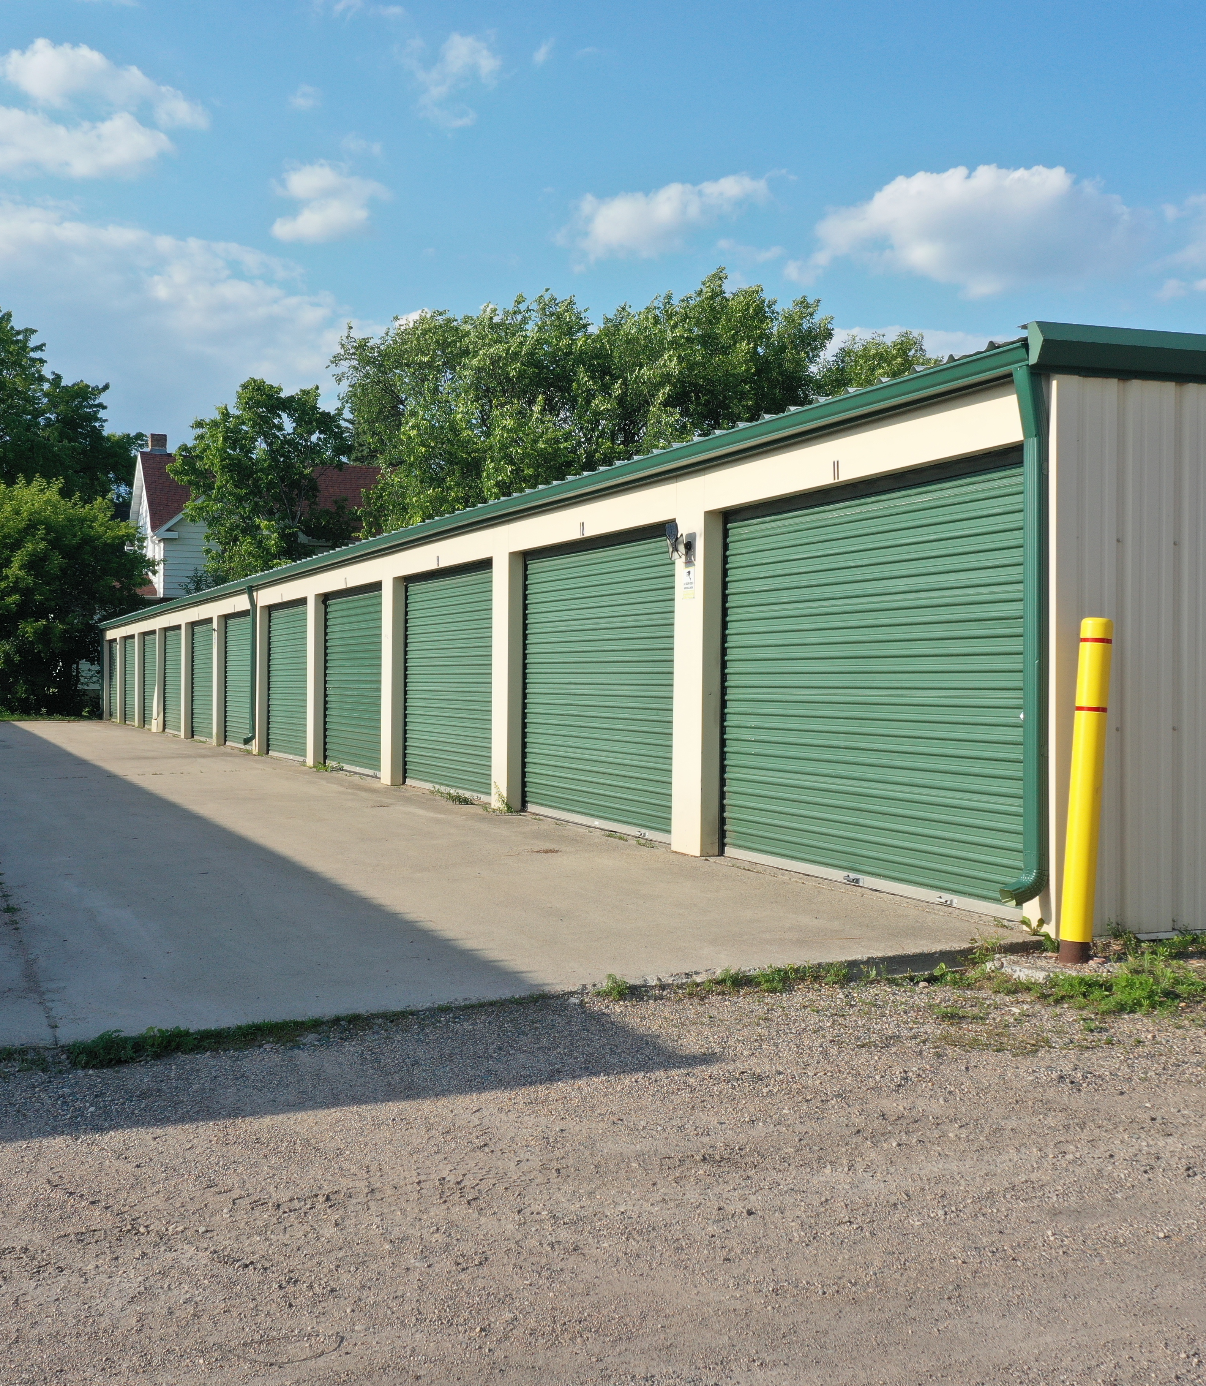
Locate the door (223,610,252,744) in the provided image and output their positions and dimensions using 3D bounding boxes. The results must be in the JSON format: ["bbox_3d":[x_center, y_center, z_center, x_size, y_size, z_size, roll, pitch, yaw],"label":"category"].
[{"bbox_3d":[-5.682,-0.167,25.594,0.100,2.130,3.240,0,1,-23],"label":"door"}]

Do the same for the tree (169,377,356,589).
[{"bbox_3d":[-10.692,-4.570,50.940,6.200,10.590,5.800,1,1,0],"label":"tree"}]

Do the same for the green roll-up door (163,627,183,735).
[{"bbox_3d":[-8.514,-0.223,32.340,0.100,2.130,3.240,0,1,-23],"label":"green roll-up door"}]

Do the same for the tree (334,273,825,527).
[{"bbox_3d":[-0.506,-5.258,43.931,13.200,12.220,9.500,1,1,0],"label":"tree"}]

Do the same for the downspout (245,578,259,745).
[{"bbox_3d":[-5.209,-0.394,23.834,0.190,2.360,0.100,0,1,-23],"label":"downspout"}]

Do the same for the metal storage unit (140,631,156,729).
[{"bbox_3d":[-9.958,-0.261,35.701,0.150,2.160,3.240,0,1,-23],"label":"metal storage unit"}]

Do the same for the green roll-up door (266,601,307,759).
[{"bbox_3d":[-4.267,-0.139,22.221,0.100,2.130,3.240,0,1,-23],"label":"green roll-up door"}]

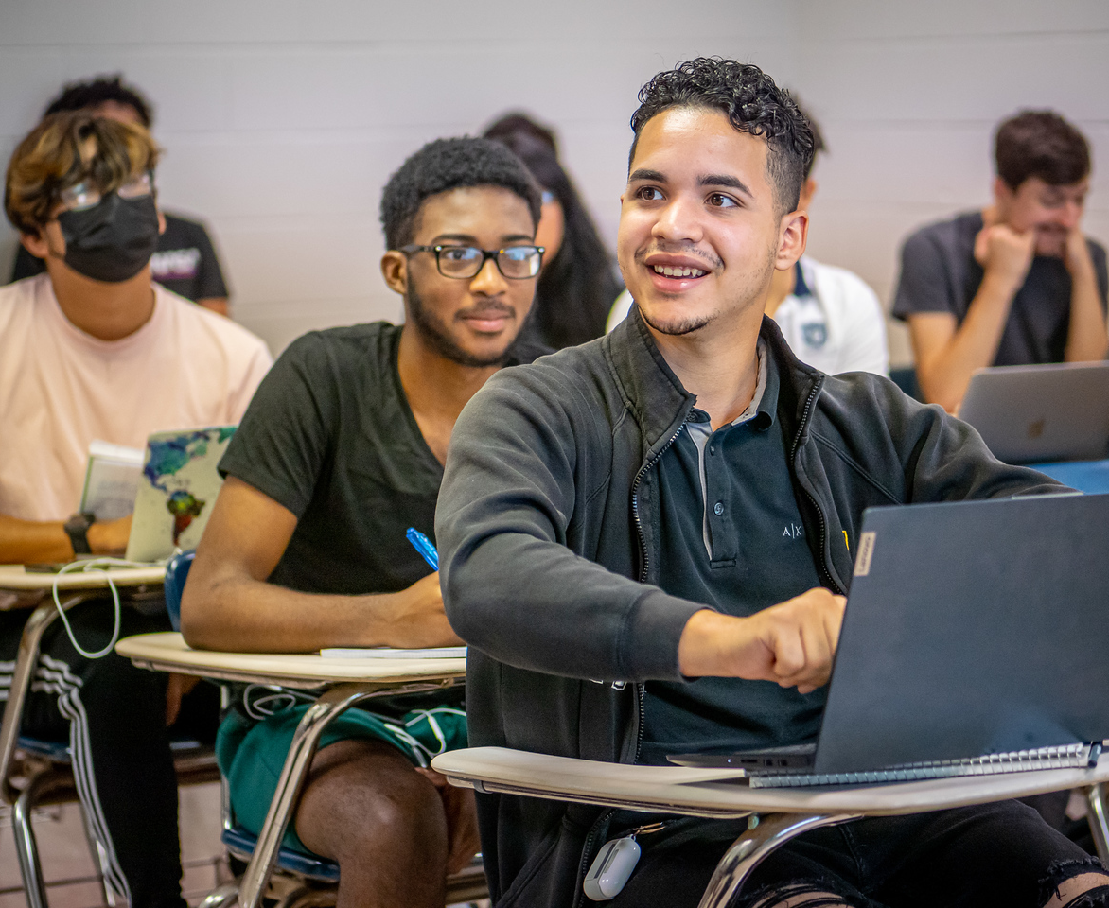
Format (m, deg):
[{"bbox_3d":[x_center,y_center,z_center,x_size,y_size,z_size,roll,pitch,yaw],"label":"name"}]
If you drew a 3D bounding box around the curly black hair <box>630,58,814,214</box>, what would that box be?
[{"bbox_3d":[0.155,-0.277,2.770,0.170,0.180,0.210,6,1,20],"label":"curly black hair"}]

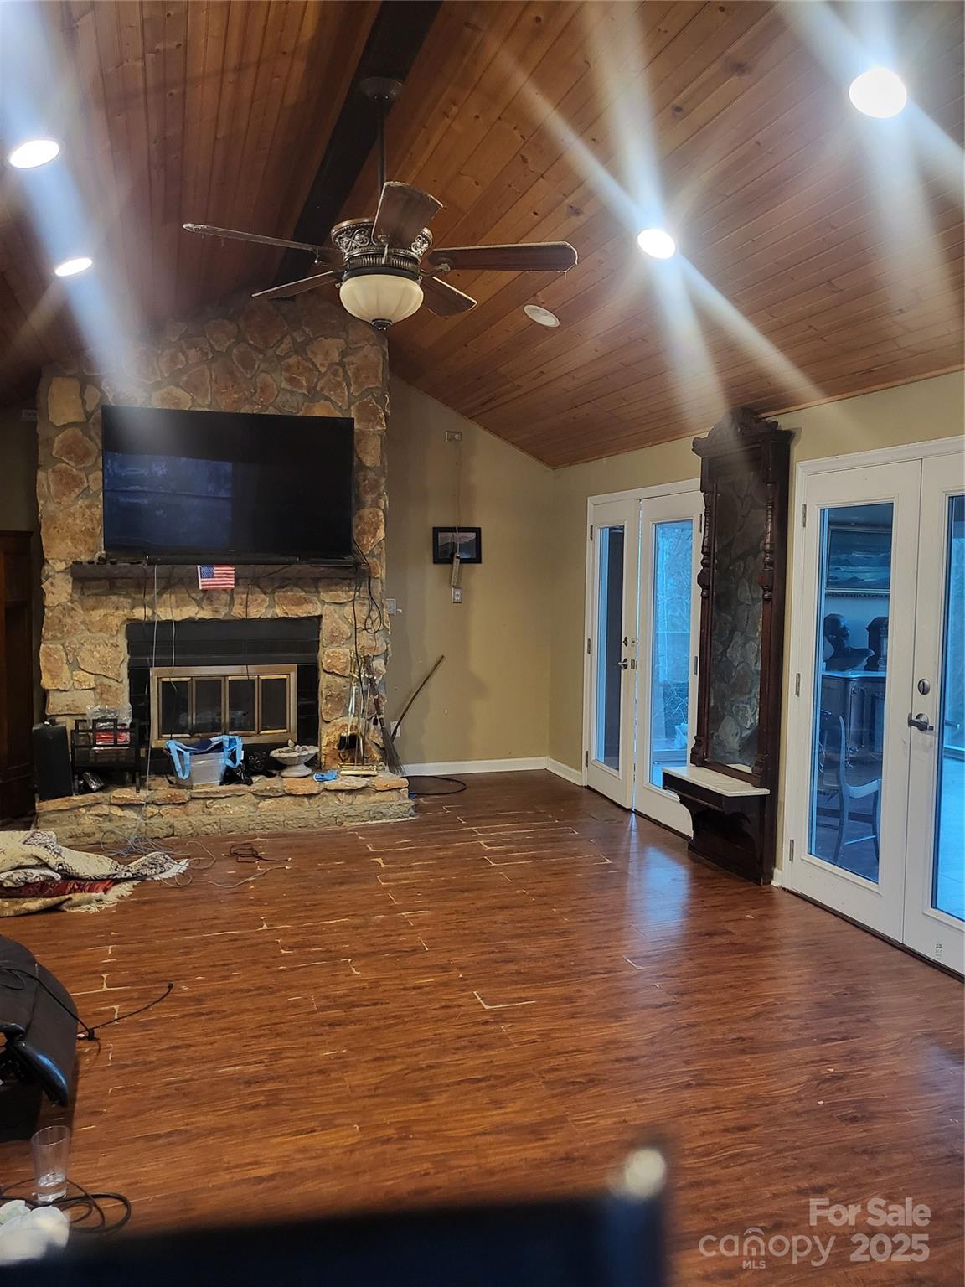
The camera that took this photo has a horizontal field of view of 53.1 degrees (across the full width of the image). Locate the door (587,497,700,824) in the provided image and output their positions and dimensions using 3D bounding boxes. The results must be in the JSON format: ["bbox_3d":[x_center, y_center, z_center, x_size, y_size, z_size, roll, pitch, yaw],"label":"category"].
[{"bbox_3d":[1.047,0.068,6.387,0.100,2.110,1.580,-1,5,-19],"label":"door"}]

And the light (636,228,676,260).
[{"bbox_3d":[0.696,-1.599,3.868,0.185,0.040,0.185,26,-4,-19],"label":"light"}]

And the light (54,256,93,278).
[{"bbox_3d":[-1.828,-1.683,4.319,0.185,0.040,0.185,-28,13,-15],"label":"light"}]

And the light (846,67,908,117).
[{"bbox_3d":[1.117,-1.549,2.717,0.178,0.030,0.178,26,-5,-19],"label":"light"}]

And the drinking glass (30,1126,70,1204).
[{"bbox_3d":[-1.109,1.350,2.489,0.088,0.155,0.088,-1,5,-19],"label":"drinking glass"}]

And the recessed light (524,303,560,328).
[{"bbox_3d":[0.303,-1.696,4.993,0.195,0.040,0.195,26,-4,-19],"label":"recessed light"}]

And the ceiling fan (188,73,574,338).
[{"bbox_3d":[-0.350,-1.536,3.369,1.350,0.870,1.350,-1,5,-19],"label":"ceiling fan"}]

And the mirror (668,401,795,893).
[{"bbox_3d":[1.274,0.012,5.161,0.300,2.430,0.710,-1,5,-19],"label":"mirror"}]

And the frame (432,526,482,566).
[{"bbox_3d":[-0.189,-0.746,7.391,0.380,0.280,0.030,-1,5,-19],"label":"frame"}]

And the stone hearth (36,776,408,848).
[{"bbox_3d":[-1.581,1.012,6.137,2.240,0.240,0.520,-1,5,-19],"label":"stone hearth"}]

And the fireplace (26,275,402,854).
[{"bbox_3d":[-1.663,-0.625,6.281,2.220,3.480,1.080,-1,5,-19],"label":"fireplace"}]

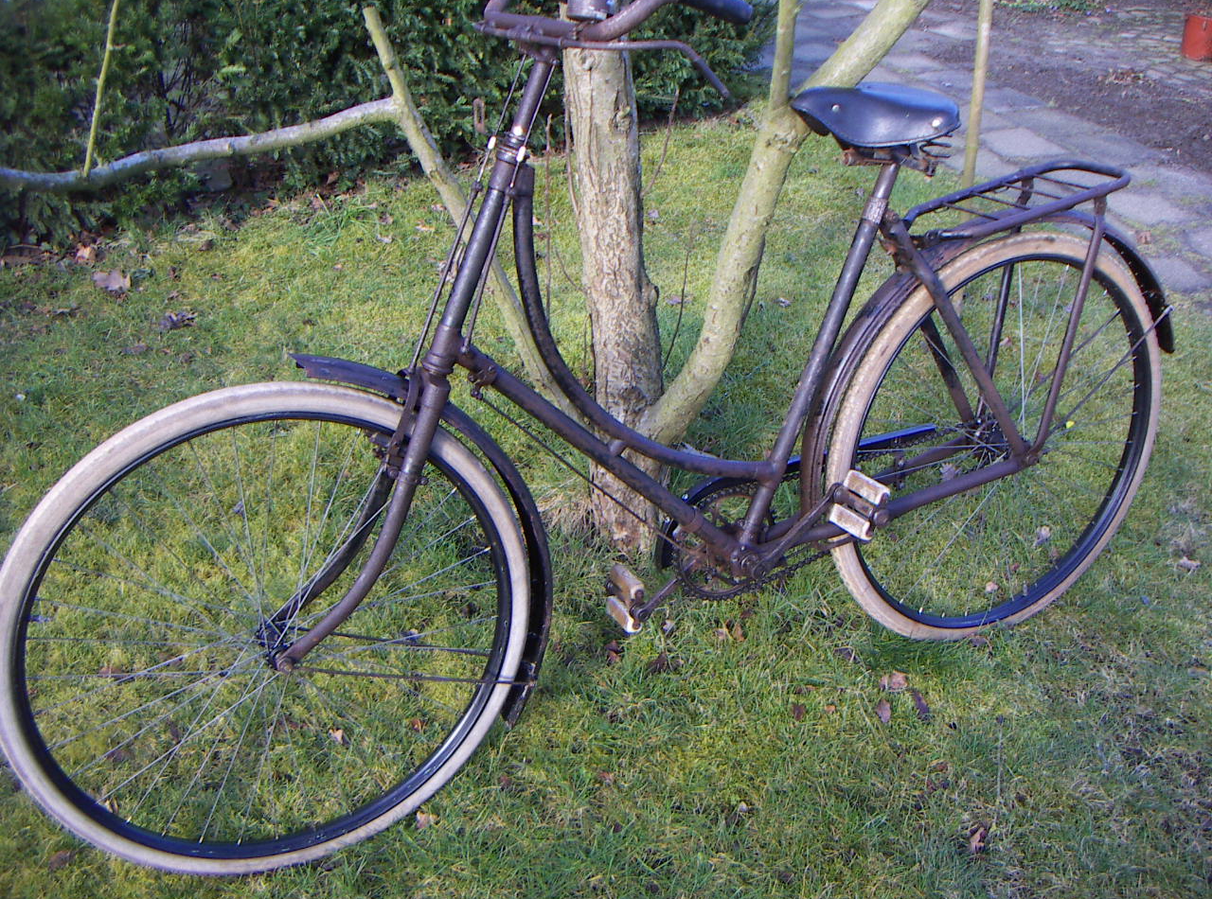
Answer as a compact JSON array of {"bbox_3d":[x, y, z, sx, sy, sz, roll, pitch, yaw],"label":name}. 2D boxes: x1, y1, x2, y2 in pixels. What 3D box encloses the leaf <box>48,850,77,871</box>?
[{"bbox_3d":[-0.773,0.585,1.793,0.034,0.016,0.035,20,35,34],"label":"leaf"}]

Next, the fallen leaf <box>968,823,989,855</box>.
[{"bbox_3d":[0.528,0.552,1.786,0.022,0.022,0.038,9,30,18],"label":"fallen leaf"}]

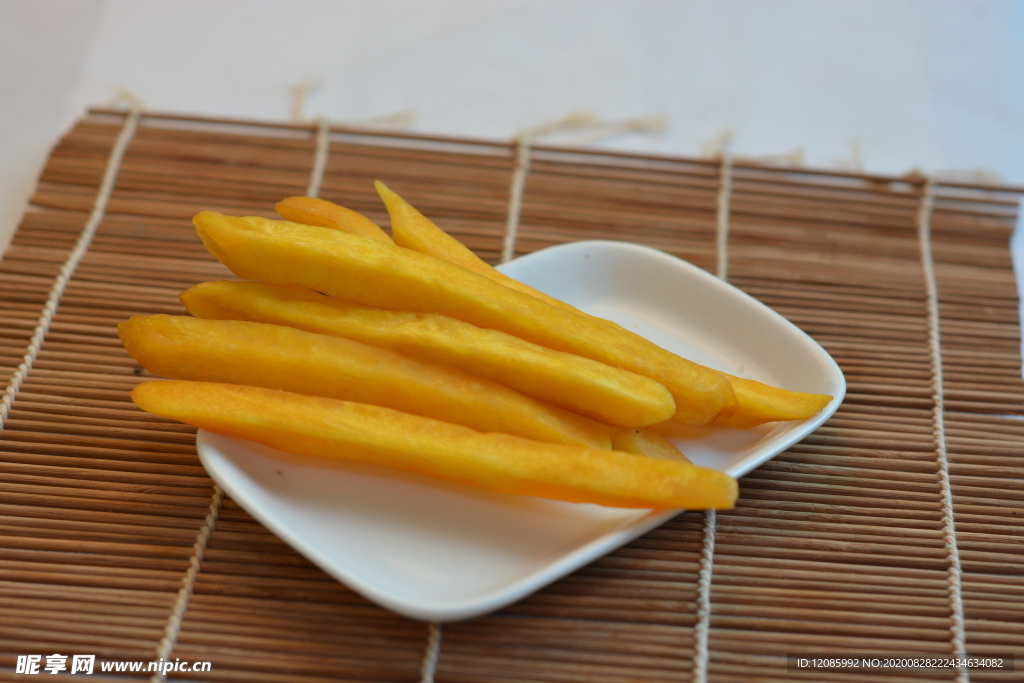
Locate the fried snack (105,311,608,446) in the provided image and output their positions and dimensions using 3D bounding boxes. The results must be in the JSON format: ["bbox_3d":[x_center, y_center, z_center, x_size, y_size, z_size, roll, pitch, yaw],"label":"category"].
[{"bbox_3d":[-0.031,0.011,0.444,0.105,0.013,0.013,11,35,3],"label":"fried snack"}]

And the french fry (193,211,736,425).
[{"bbox_3d":[-0.011,-0.006,0.468,0.126,0.014,0.014,17,37,8],"label":"french fry"}]

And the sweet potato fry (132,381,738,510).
[{"bbox_3d":[-0.016,0.020,0.427,0.124,0.011,0.011,9,35,7],"label":"sweet potato fry"}]

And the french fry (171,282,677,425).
[{"bbox_3d":[-0.018,0.002,0.451,0.107,0.012,0.012,12,36,6],"label":"french fry"}]

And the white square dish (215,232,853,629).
[{"bbox_3d":[0.004,0.021,0.453,0.133,0.018,0.088,-26,44,-35],"label":"white square dish"}]

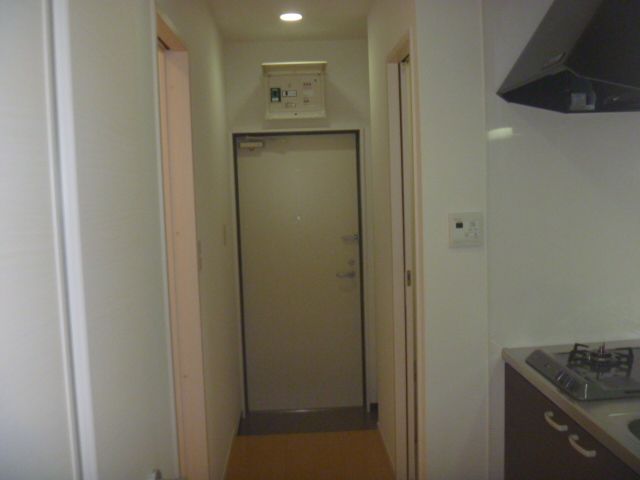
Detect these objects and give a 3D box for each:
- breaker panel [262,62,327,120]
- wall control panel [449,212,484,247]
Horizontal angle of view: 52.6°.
[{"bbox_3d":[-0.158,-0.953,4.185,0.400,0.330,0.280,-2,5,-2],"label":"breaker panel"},{"bbox_3d":[0.511,-0.034,2.256,0.124,0.120,0.022,-2,5,-2],"label":"wall control panel"}]

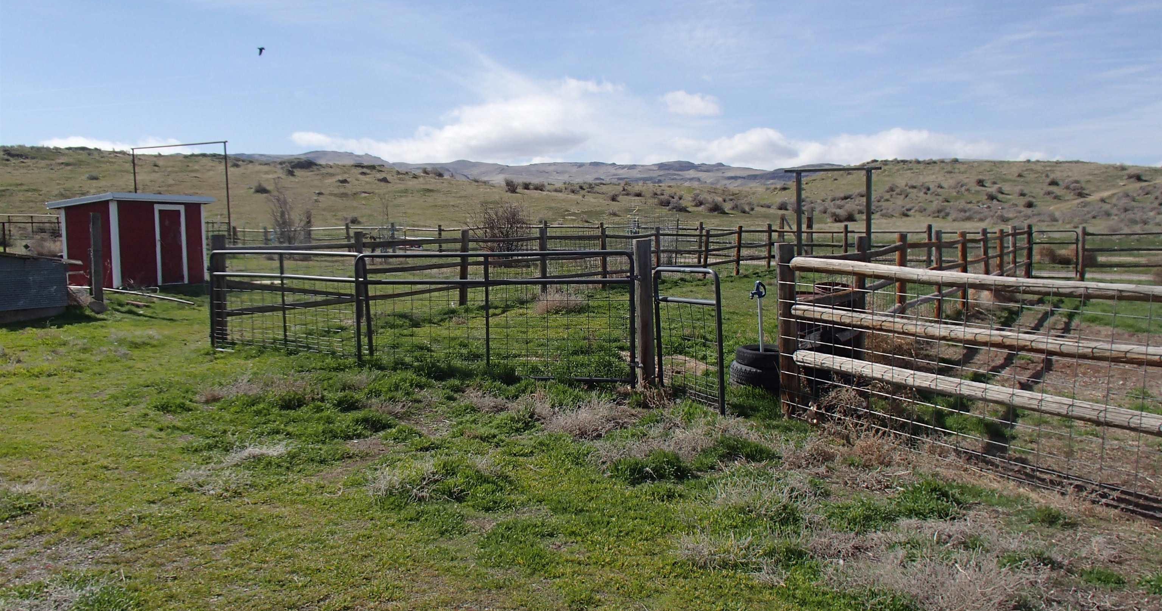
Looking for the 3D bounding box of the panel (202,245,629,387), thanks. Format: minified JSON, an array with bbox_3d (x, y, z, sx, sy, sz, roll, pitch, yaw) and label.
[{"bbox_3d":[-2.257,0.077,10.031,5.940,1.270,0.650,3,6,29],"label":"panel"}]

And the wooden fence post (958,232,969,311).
[{"bbox_3d":[6.802,-0.590,16.719,0.145,1.464,0.145,2,6,22],"label":"wooden fence post"}]

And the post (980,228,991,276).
[{"bbox_3d":[8.129,-0.860,18.903,0.140,1.380,0.140,2,6,23],"label":"post"}]

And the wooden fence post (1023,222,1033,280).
[{"bbox_3d":[12.085,-1.423,25.378,0.145,1.480,0.145,0,5,0],"label":"wooden fence post"}]

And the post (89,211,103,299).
[{"bbox_3d":[-10.170,-1.020,19.734,0.200,1.860,0.200,-3,6,-27],"label":"post"}]

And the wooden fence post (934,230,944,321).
[{"bbox_3d":[5.762,-0.482,15.122,0.135,1.456,0.135,2,6,21],"label":"wooden fence post"}]

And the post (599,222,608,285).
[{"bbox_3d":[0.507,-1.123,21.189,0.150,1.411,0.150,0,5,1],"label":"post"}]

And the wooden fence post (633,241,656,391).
[{"bbox_3d":[0.599,0.074,8.897,0.150,1.443,0.150,-2,5,-5],"label":"wooden fence post"}]

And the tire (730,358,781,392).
[{"bbox_3d":[1.800,0.683,9.005,0.730,0.200,0.730,1,6,11],"label":"tire"}]

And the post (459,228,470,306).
[{"bbox_3d":[-2.273,-0.748,18.305,0.145,1.510,0.145,5,7,45],"label":"post"}]

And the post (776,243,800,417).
[{"bbox_3d":[1.703,0.214,7.750,0.155,1.440,0.155,1,5,17],"label":"post"}]

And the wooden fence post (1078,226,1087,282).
[{"bbox_3d":[13.425,-1.410,25.179,0.140,1.480,0.140,0,5,0],"label":"wooden fence post"}]

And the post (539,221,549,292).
[{"bbox_3d":[-0.836,-1.013,21.093,0.150,1.530,0.150,-3,6,-30],"label":"post"}]

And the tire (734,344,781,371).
[{"bbox_3d":[1.801,0.499,8.988,0.640,0.170,0.640,1,6,11],"label":"tire"}]

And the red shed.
[{"bbox_3d":[-12.034,-1.778,25.384,2.250,2.380,3.450,2,5,21],"label":"red shed"}]

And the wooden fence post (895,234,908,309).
[{"bbox_3d":[4.503,-0.355,13.226,0.150,1.319,0.150,2,6,19],"label":"wooden fence post"}]

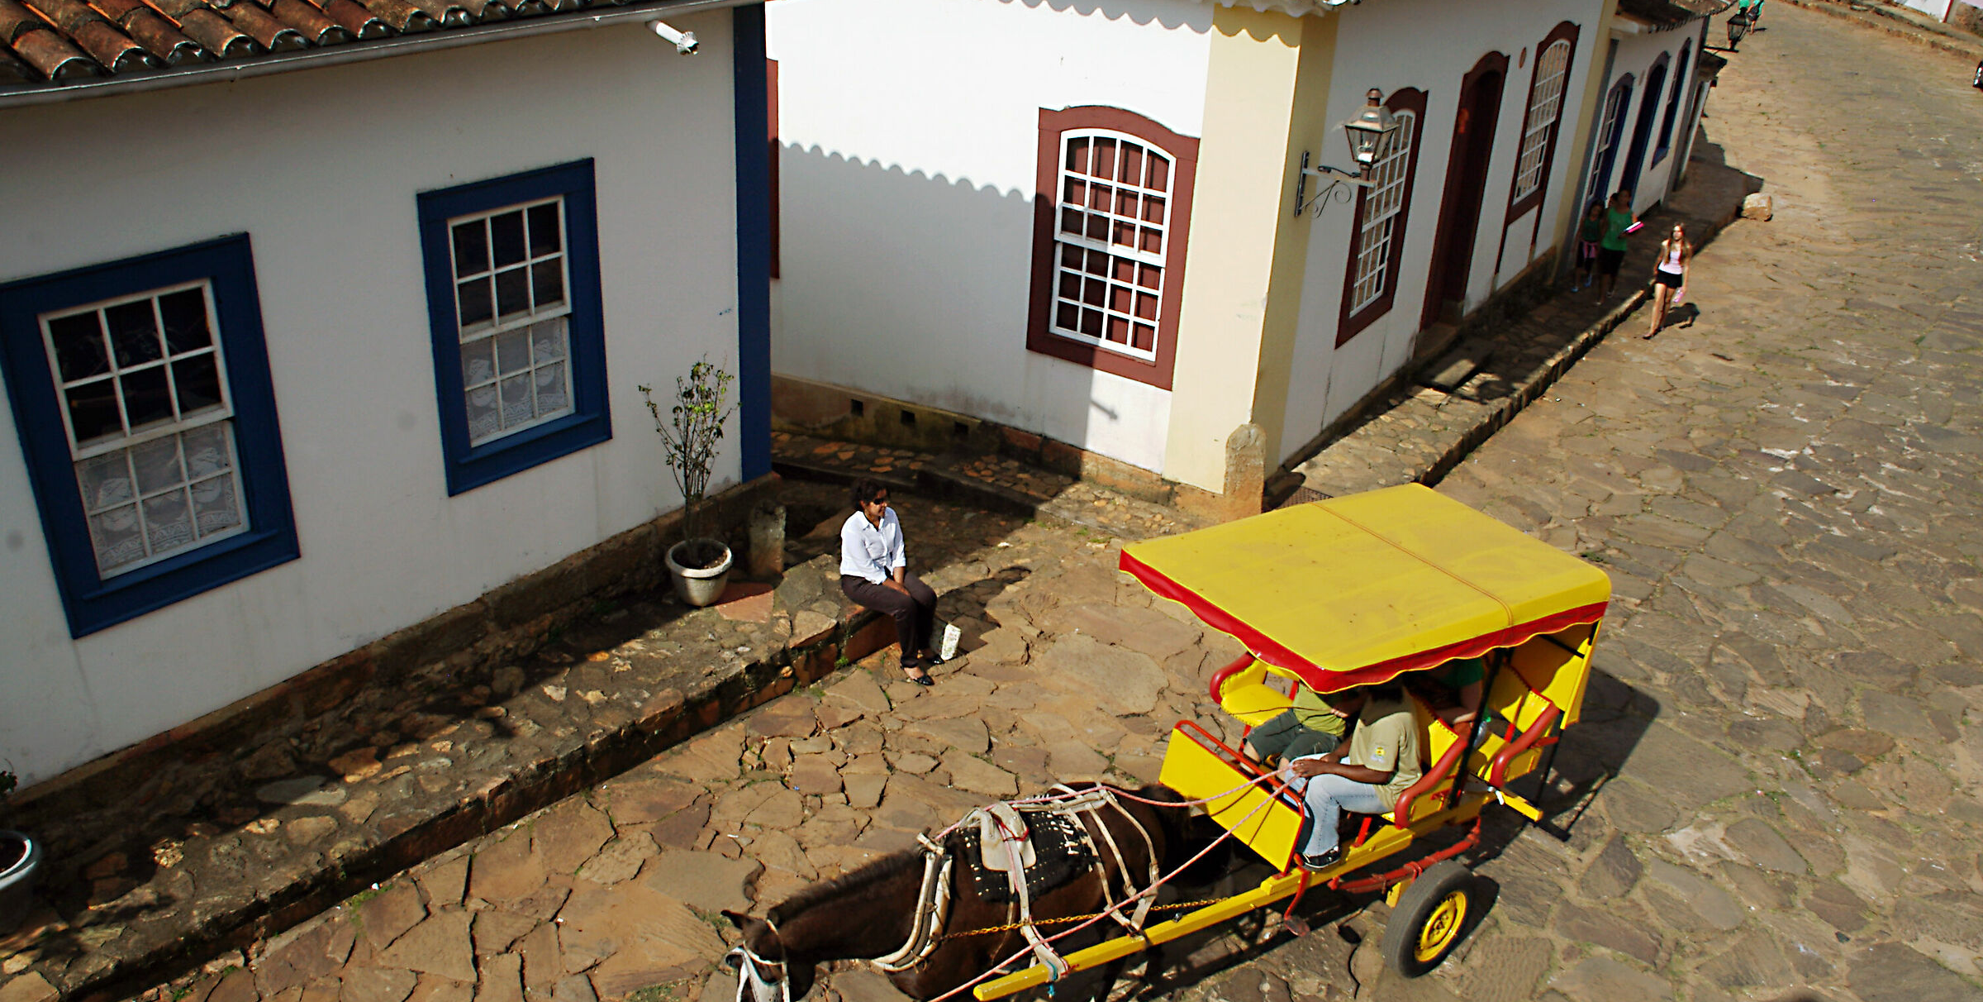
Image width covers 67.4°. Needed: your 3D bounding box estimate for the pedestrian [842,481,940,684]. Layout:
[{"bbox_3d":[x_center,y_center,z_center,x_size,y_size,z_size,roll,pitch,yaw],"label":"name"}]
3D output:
[{"bbox_3d":[-0.677,0.546,9.530,0.720,1.180,0.470,16,29,25],"label":"pedestrian"}]

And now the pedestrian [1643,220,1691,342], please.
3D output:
[{"bbox_3d":[9.742,-3.175,21.378,0.520,1.630,0.450,17,30,26],"label":"pedestrian"}]

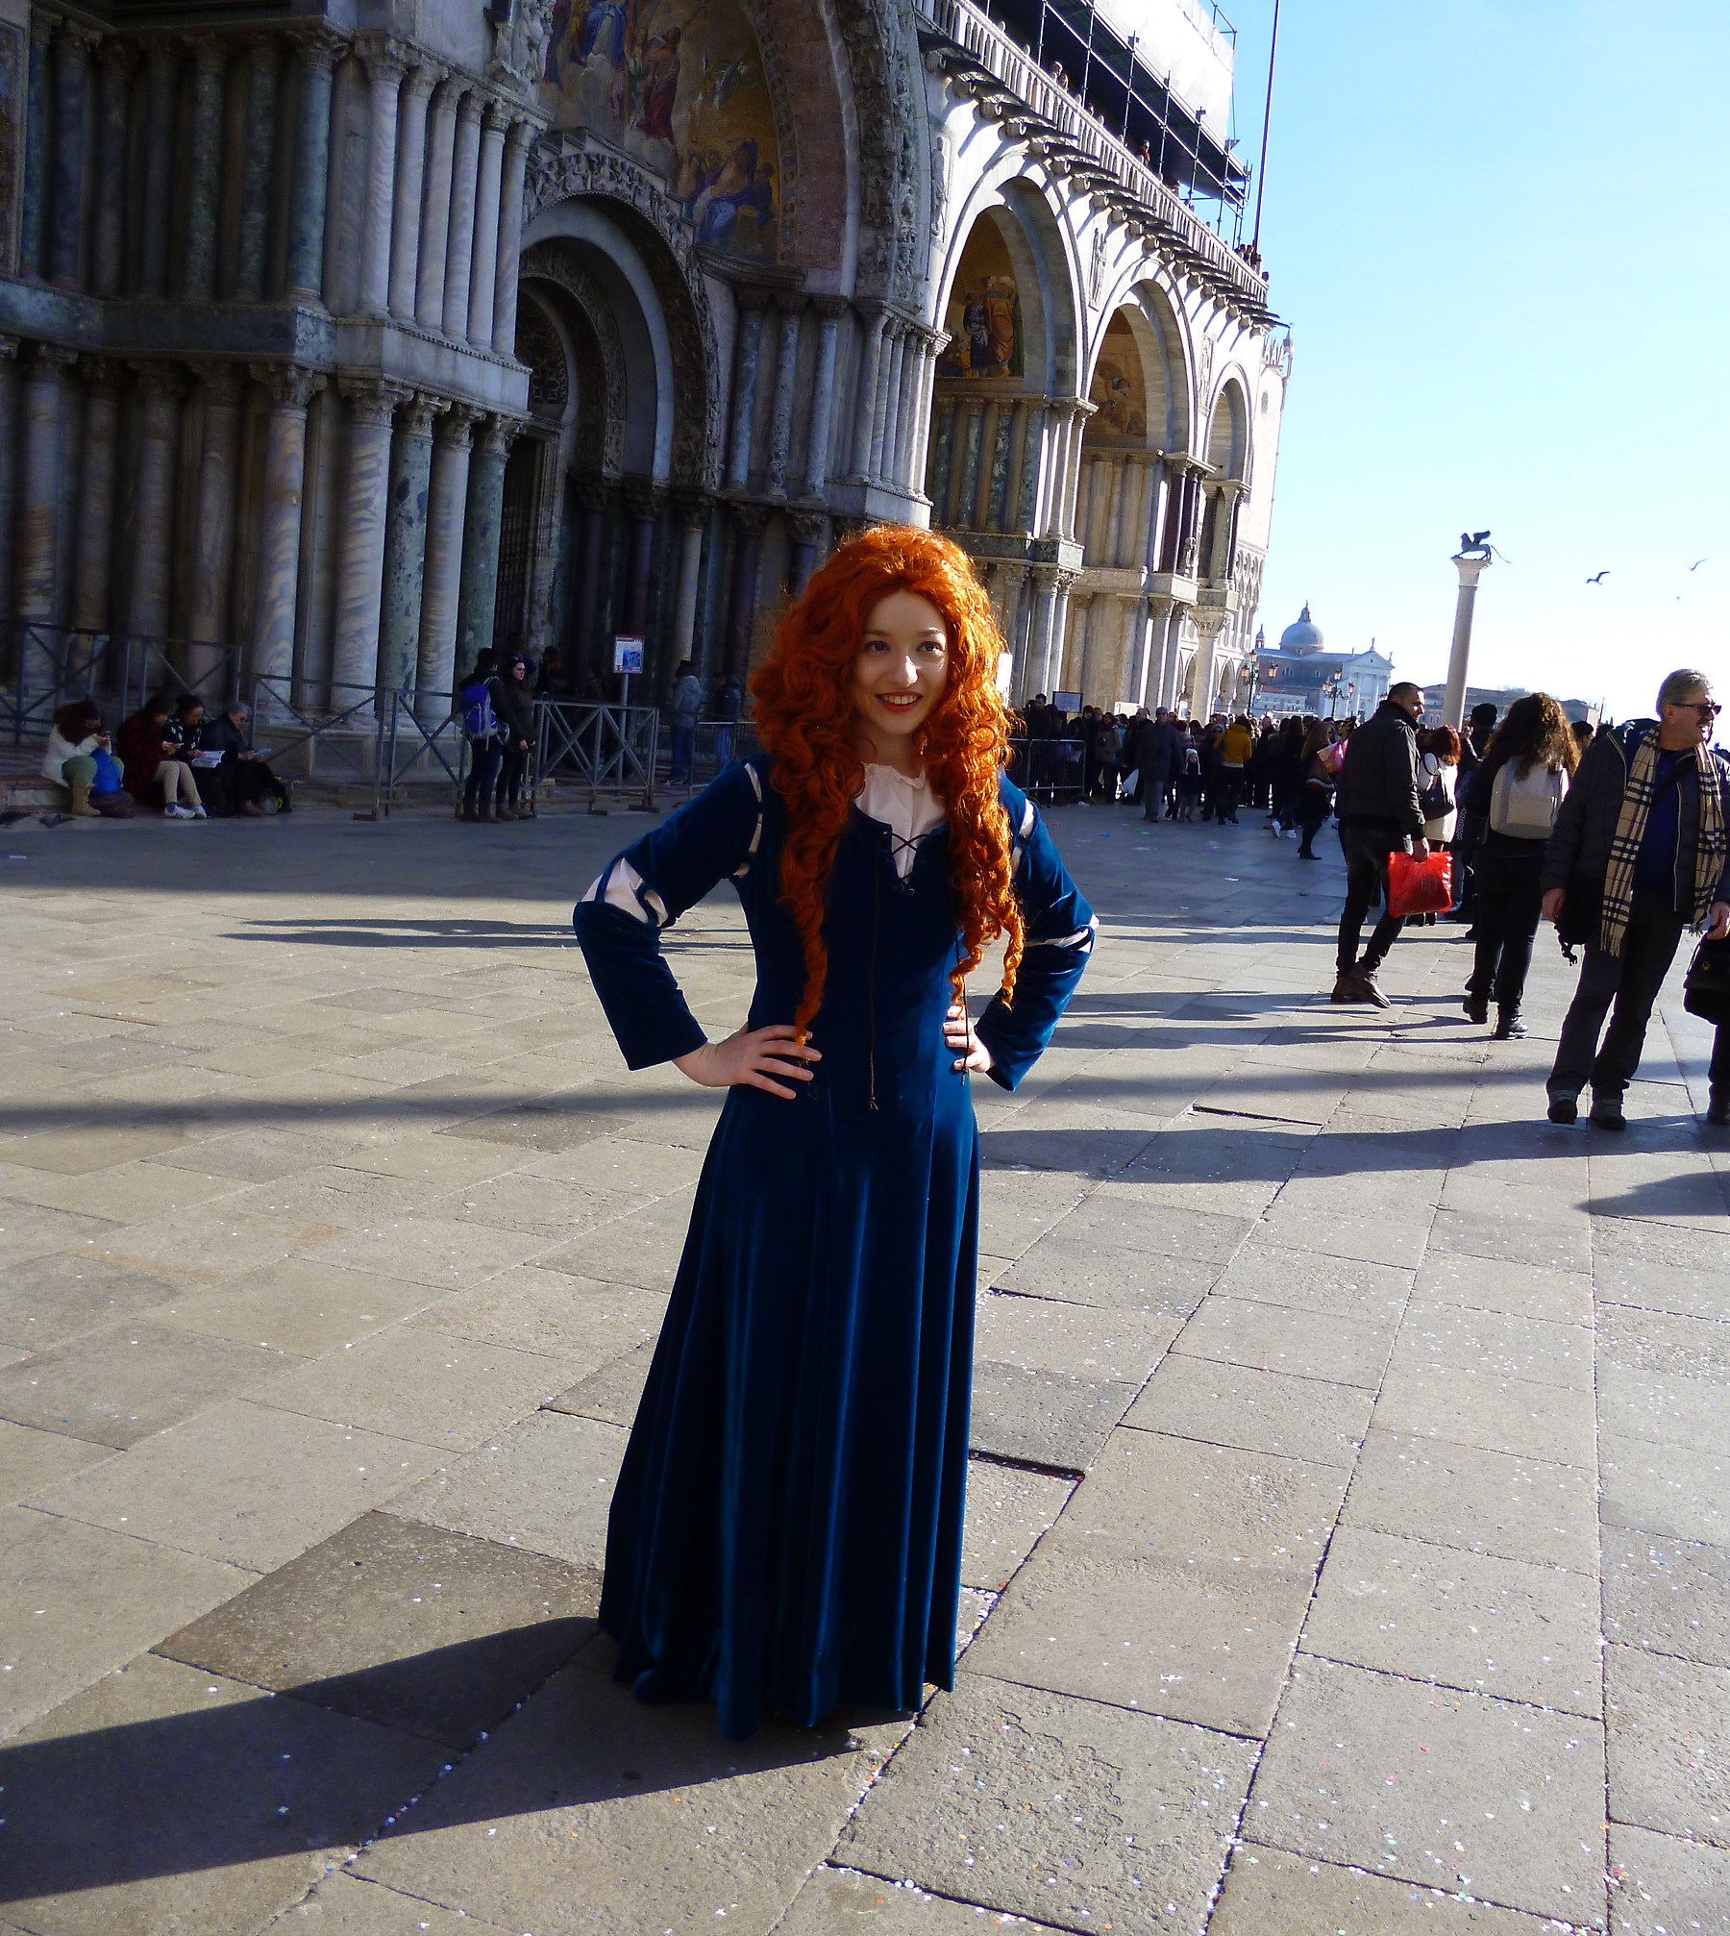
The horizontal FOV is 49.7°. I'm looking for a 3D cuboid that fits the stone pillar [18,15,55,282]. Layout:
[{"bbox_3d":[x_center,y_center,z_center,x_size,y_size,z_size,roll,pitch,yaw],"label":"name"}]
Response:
[{"bbox_3d":[-8.255,-8.153,18.602,0.380,2.543,0.380,9,8,25],"label":"stone pillar"}]

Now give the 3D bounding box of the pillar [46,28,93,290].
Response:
[{"bbox_3d":[-8.103,-8.246,19.002,0.440,2.547,0.440,9,8,25],"label":"pillar"}]

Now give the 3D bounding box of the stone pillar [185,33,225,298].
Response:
[{"bbox_3d":[-6.551,-7.837,18.499,0.340,2.420,0.340,9,9,25],"label":"stone pillar"}]

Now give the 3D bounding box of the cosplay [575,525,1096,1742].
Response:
[{"bbox_3d":[-0.041,0.219,2.643,0.710,1.660,0.520,2,8,-22],"label":"cosplay"}]

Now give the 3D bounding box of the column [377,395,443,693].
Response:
[{"bbox_3d":[-4.828,-4.269,19.754,0.490,3.320,0.490,9,9,25],"label":"column"}]

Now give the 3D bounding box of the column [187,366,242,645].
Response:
[{"bbox_3d":[-6.525,-4.367,18.751,0.480,3.170,0.480,9,9,25],"label":"column"}]

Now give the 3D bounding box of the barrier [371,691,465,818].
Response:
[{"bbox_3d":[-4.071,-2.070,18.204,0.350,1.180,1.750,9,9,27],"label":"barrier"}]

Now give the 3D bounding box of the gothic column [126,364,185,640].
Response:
[{"bbox_3d":[-7.214,-4.456,18.948,0.480,3.170,0.480,9,9,25],"label":"gothic column"}]

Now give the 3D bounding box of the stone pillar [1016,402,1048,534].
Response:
[{"bbox_3d":[3.203,-9.471,35.520,0.370,2.430,0.370,9,9,25],"label":"stone pillar"}]

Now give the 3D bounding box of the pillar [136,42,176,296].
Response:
[{"bbox_3d":[-7.080,-7.905,18.648,0.340,2.420,0.340,9,9,25],"label":"pillar"}]

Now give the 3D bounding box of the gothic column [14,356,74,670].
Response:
[{"bbox_3d":[-8.316,-4.535,18.903,0.500,3.367,0.500,9,8,25],"label":"gothic column"}]

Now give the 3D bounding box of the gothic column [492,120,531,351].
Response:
[{"bbox_3d":[-4.005,-8.253,21.101,0.360,2.589,0.360,9,8,25],"label":"gothic column"}]

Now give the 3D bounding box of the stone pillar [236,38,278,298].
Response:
[{"bbox_3d":[-5.960,-7.756,18.301,0.340,2.420,0.340,9,9,25],"label":"stone pillar"}]

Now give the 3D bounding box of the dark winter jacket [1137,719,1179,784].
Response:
[{"bbox_3d":[4.630,-3.419,29.500,0.640,1.040,0.360,6,8,6],"label":"dark winter jacket"}]

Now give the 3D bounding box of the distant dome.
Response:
[{"bbox_3d":[154.727,-120.521,662.000,16.000,18.000,16.000,5,8,0],"label":"distant dome"}]

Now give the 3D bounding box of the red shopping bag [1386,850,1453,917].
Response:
[{"bbox_3d":[3.079,-0.470,10.350,0.360,0.360,0.120,6,8,7],"label":"red shopping bag"}]

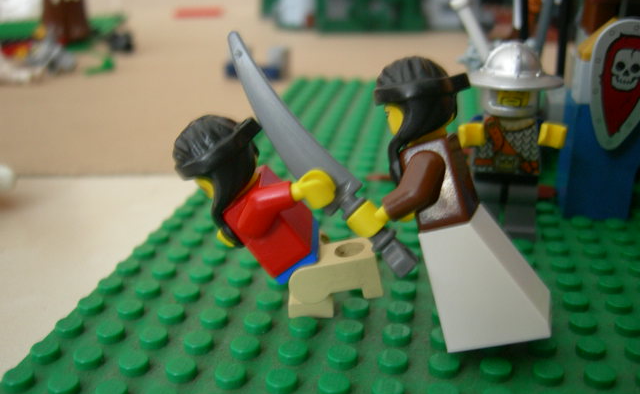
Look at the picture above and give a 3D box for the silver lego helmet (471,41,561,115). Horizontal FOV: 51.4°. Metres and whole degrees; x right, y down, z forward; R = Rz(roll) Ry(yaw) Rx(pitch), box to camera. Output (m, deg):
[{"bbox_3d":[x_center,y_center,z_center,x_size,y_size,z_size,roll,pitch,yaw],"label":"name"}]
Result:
[{"bbox_3d":[0.042,-0.025,0.142,0.021,0.015,0.021,2,20,8],"label":"silver lego helmet"}]

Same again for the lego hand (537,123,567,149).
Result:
[{"bbox_3d":[0.048,-0.013,0.137,0.006,0.005,0.007,10,1,7],"label":"lego hand"}]

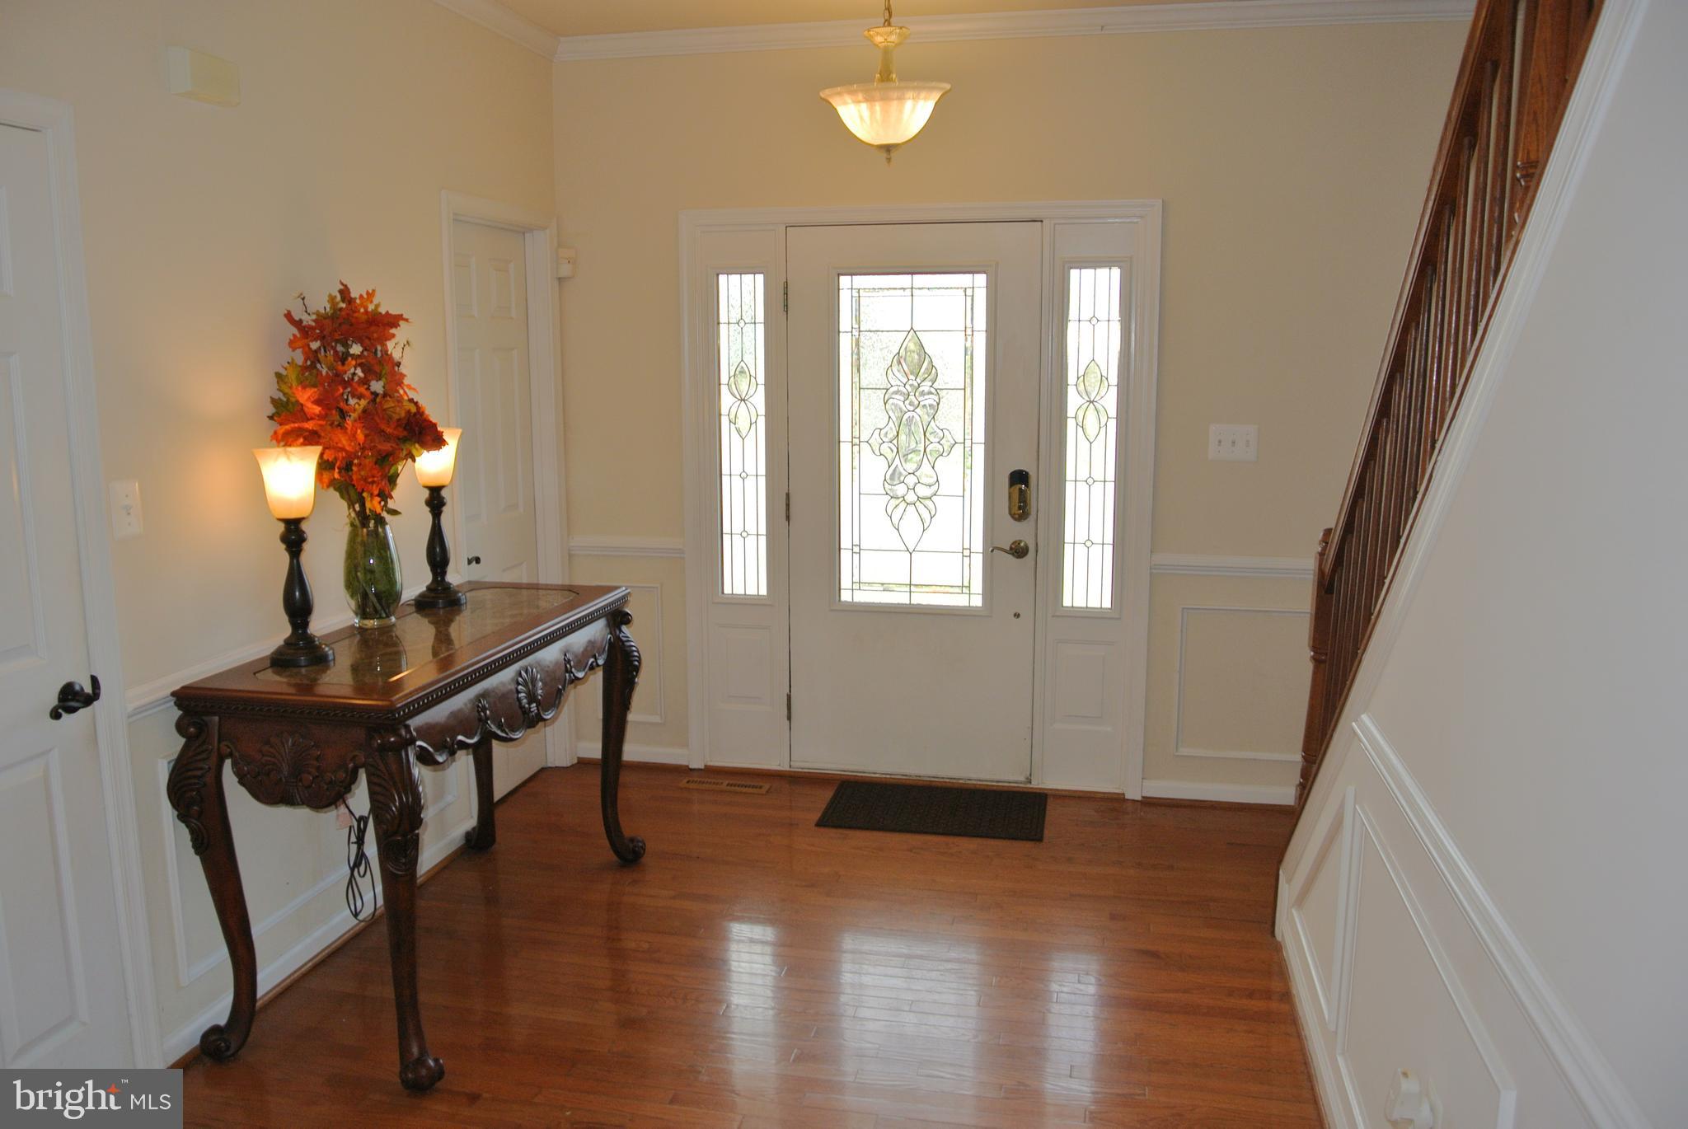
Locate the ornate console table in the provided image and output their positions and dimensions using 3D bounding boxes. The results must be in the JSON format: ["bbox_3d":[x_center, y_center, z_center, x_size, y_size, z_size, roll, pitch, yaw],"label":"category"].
[{"bbox_3d":[-1.044,0.604,3.393,0.570,0.872,1.370,2,9,11],"label":"ornate console table"}]

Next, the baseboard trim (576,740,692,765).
[{"bbox_3d":[-0.825,0.744,4.960,0.465,0.078,0.020,2,9,12],"label":"baseboard trim"}]

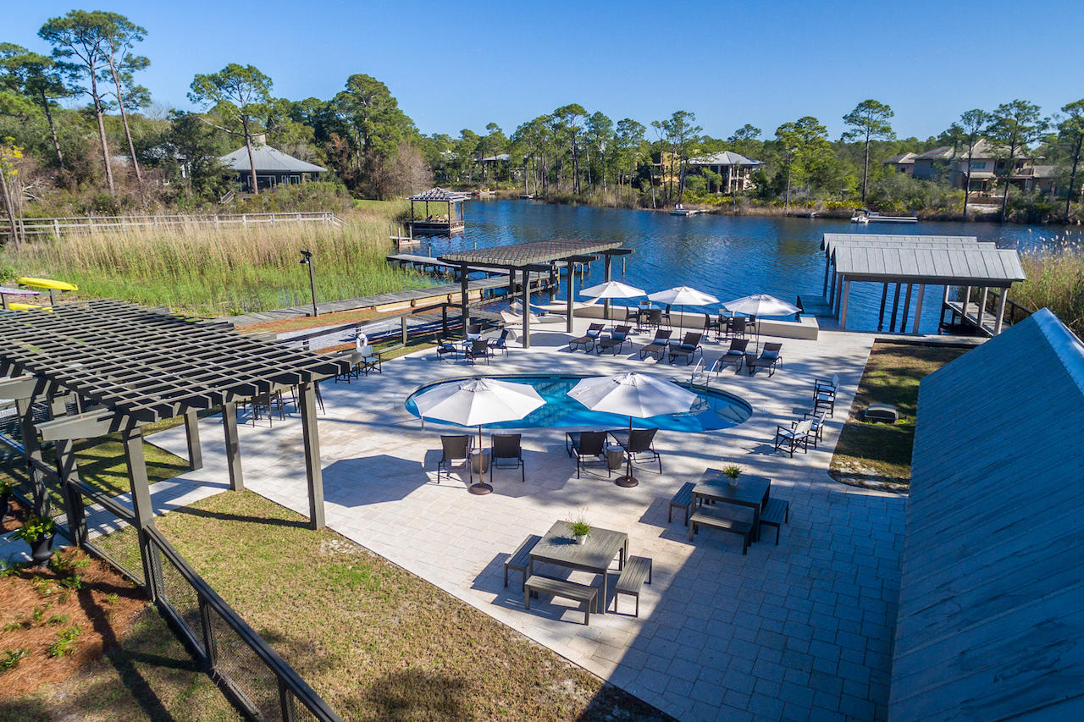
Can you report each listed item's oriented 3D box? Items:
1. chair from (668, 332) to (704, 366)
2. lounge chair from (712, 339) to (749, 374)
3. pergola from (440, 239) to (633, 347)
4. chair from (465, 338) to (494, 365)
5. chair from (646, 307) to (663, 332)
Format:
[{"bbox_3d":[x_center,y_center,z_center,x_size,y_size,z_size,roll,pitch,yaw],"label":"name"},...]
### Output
[{"bbox_3d":[5.279,-0.492,22.022,0.680,0.960,1.550,9,17,31],"label":"chair"},{"bbox_3d":[6.531,-0.214,20.685,0.680,0.880,1.500,13,21,34],"label":"lounge chair"},{"bbox_3d":[0.047,-3.153,25.773,5.400,3.350,8.300,12,21,34],"label":"pergola"},{"bbox_3d":[-2.252,-0.327,21.529,0.600,0.910,0.650,-6,16,-23],"label":"chair"},{"bbox_3d":[4.744,-1.621,25.554,0.520,1.130,0.560,-2,15,-8],"label":"chair"}]

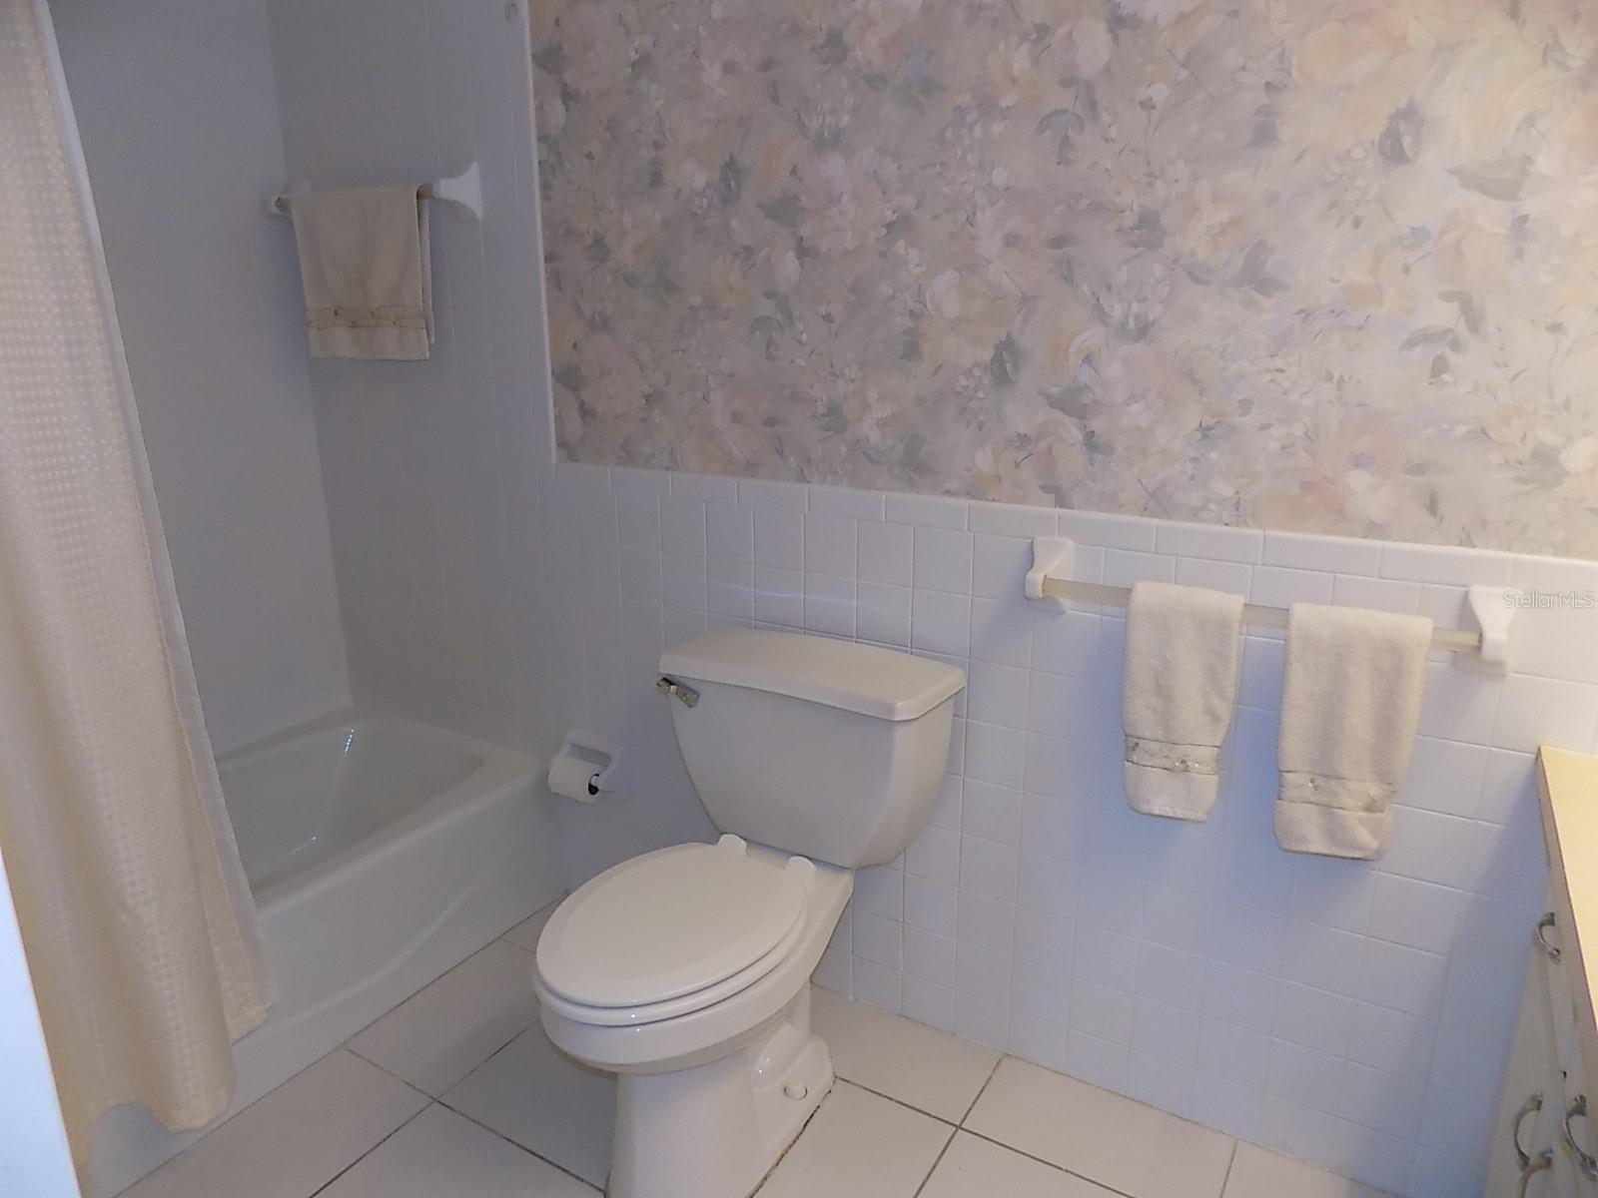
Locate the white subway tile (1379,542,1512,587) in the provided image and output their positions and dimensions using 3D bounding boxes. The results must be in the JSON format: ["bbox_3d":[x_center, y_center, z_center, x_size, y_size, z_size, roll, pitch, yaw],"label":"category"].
[{"bbox_3d":[0.870,-0.047,1.428,0.152,0.052,0.010,9,18,30],"label":"white subway tile"}]

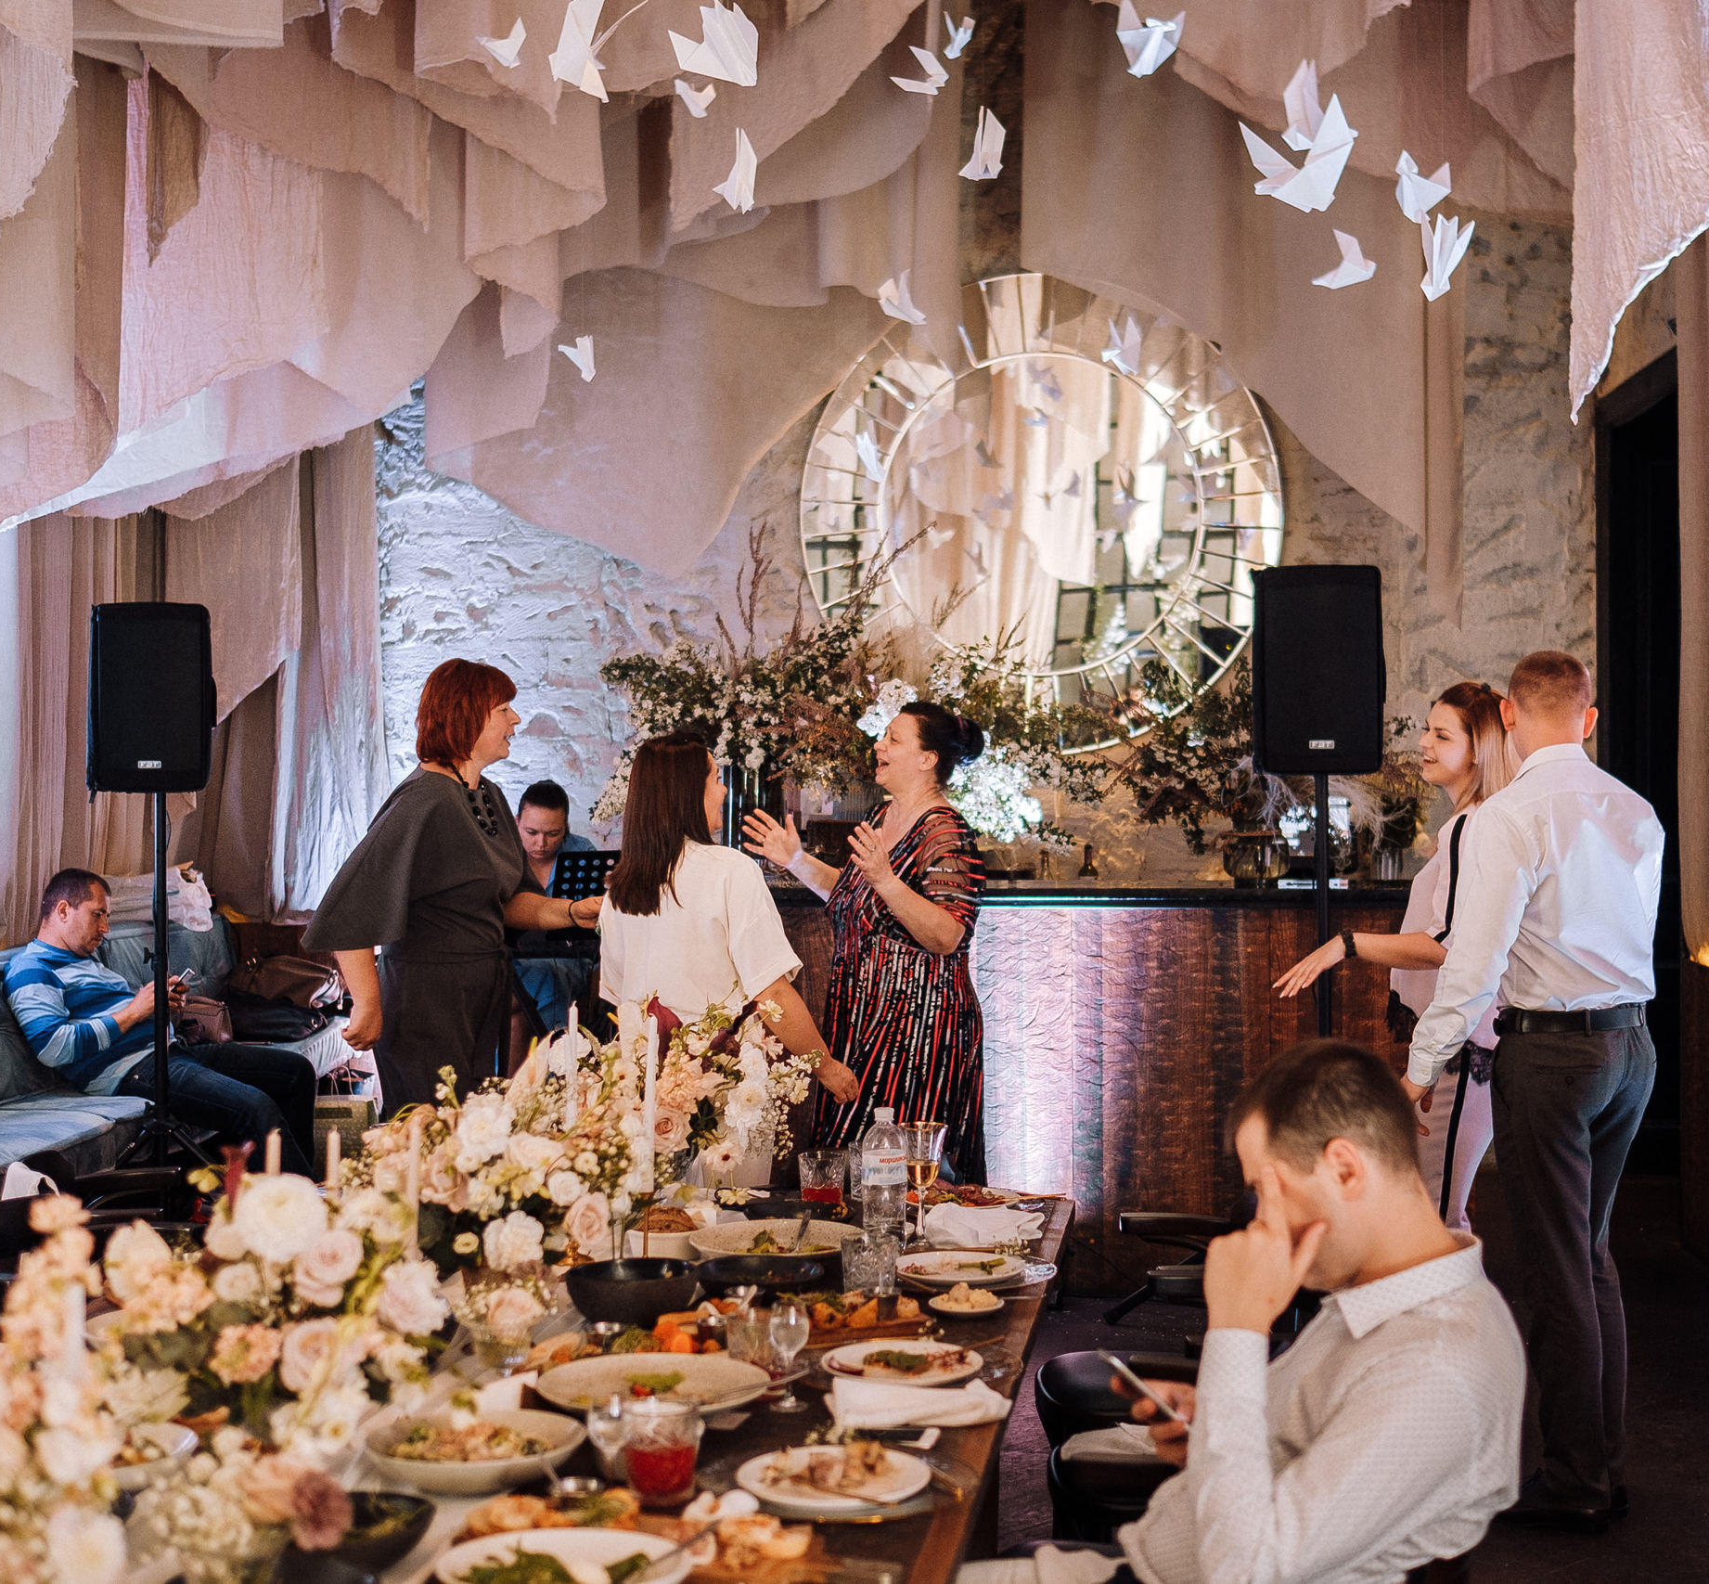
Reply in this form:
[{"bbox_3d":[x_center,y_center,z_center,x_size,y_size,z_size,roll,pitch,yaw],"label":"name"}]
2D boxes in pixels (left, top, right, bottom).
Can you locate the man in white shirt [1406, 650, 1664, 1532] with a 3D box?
[{"bbox_3d":[1.394,0.593,4.738,0.510,1.760,0.370,0,2,-10],"label":"man in white shirt"}]

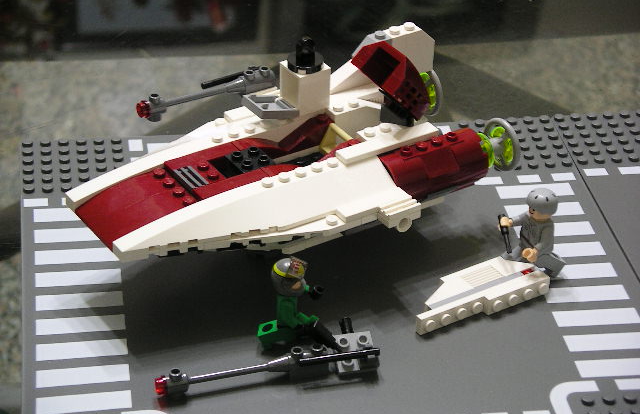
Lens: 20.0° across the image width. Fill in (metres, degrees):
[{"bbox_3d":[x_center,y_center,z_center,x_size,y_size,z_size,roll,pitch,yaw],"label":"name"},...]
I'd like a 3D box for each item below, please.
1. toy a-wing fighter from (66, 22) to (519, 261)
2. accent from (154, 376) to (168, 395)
[{"bbox_3d":[-0.012,-0.028,0.769,0.196,0.069,0.114,-18,39,-29],"label":"toy a-wing fighter"},{"bbox_3d":[-0.060,0.068,0.685,0.005,0.008,0.008,-8,35,-16],"label":"accent"}]

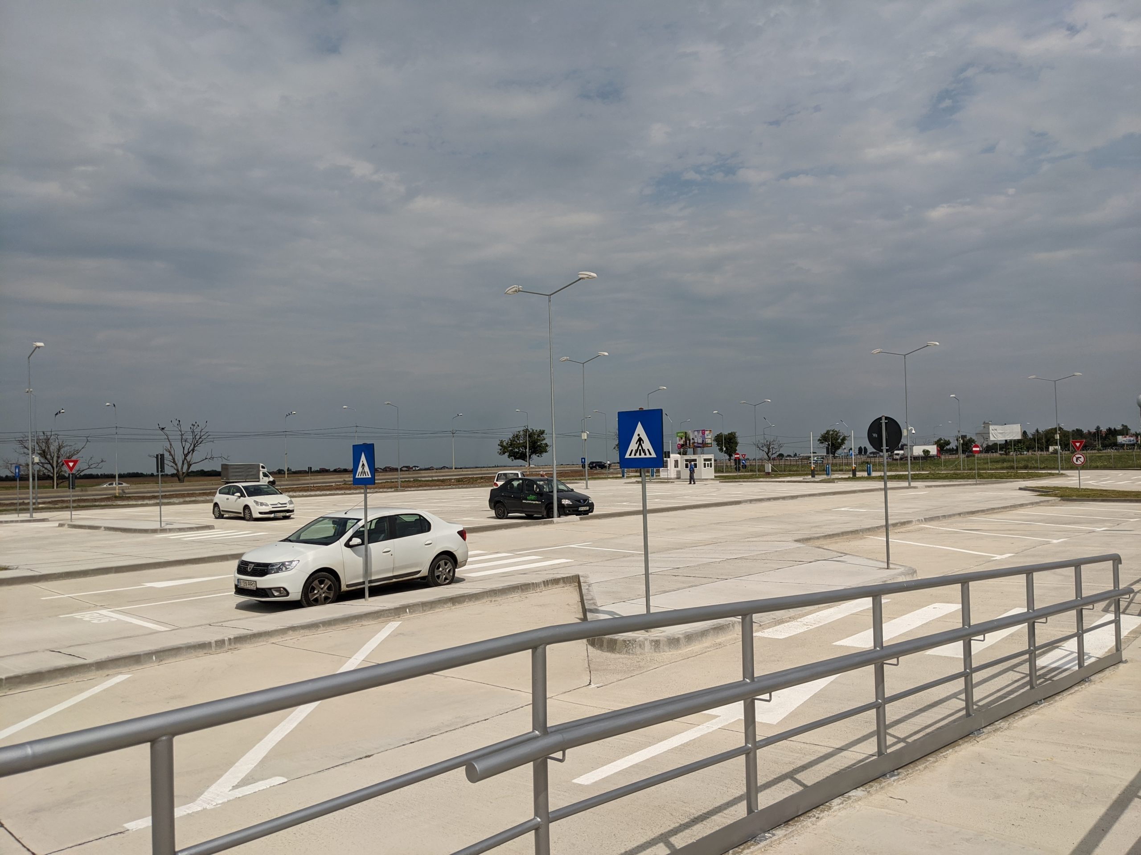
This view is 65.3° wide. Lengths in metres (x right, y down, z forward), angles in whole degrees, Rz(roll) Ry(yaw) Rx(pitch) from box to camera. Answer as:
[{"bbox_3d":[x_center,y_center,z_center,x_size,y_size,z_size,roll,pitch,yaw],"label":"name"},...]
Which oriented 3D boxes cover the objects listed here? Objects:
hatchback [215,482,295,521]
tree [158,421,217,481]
[{"bbox_3d":[-12.674,2.942,35.573,4.270,1.458,1.770,-4,-3,42],"label":"hatchback"},{"bbox_3d":[-54.330,3.344,126.000,9.000,9.000,8.000,-1,-3,-23],"label":"tree"}]

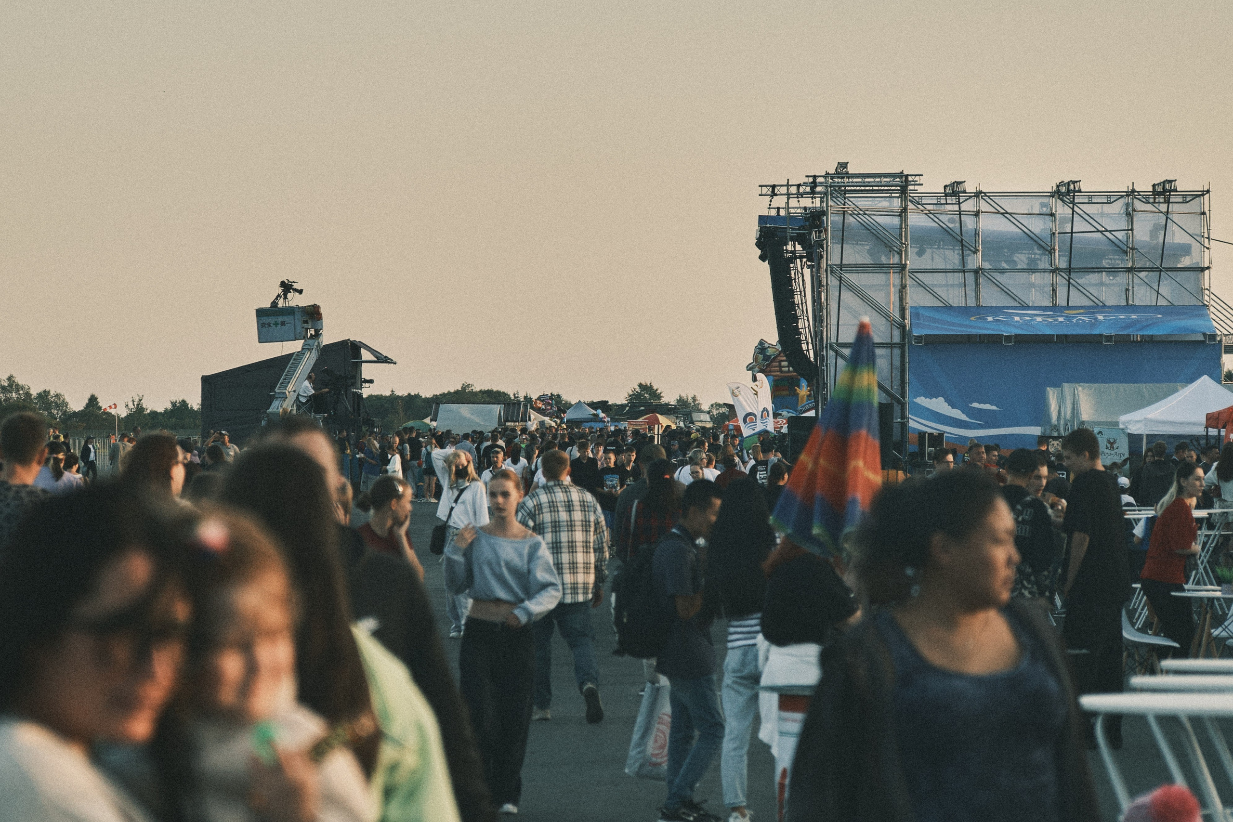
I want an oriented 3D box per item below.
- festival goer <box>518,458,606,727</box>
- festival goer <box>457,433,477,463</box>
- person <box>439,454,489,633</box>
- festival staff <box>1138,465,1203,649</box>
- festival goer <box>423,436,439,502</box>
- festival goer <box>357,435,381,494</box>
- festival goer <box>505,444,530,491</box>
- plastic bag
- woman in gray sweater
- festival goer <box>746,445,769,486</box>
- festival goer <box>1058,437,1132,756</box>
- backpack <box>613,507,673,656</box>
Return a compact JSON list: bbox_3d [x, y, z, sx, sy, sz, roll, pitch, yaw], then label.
[{"bbox_3d":[-0.353,1.130,23.300,0.600,1.755,0.580,0,0,6],"label":"festival goer"},{"bbox_3d":[-3.071,1.312,74.000,0.520,1.700,0.340,0,0,14],"label":"festival goer"},{"bbox_3d":[-1.337,1.169,31.500,0.480,1.650,0.350,0,0,-3],"label":"person"},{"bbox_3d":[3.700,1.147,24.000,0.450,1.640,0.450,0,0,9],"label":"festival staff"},{"bbox_3d":[-4.550,1.429,88.000,0.400,1.610,0.460,0,0,-30],"label":"festival goer"},{"bbox_3d":[-5.153,1.362,75.000,0.460,1.620,0.460,0,0,30],"label":"festival goer"},{"bbox_3d":[-1.518,1.306,55.000,0.460,1.610,0.330,0,0,0],"label":"festival goer"},{"bbox_3d":[0.202,1.521,17.300,0.330,0.480,0.120,6,0,-14],"label":"plastic bag"},{"bbox_3d":[-0.548,1.108,17.400,0.550,1.670,0.380,0,0,7],"label":"woman in gray sweater"},{"bbox_3d":[1.882,1.259,47.000,0.540,1.700,0.380,0,0,3],"label":"festival goer"},{"bbox_3d":[2.761,1.025,20.800,0.340,1.840,0.480,0,0,37],"label":"festival goer"},{"bbox_3d":[0.105,0.892,17.400,0.240,0.620,0.330,0,0,-26],"label":"backpack"}]

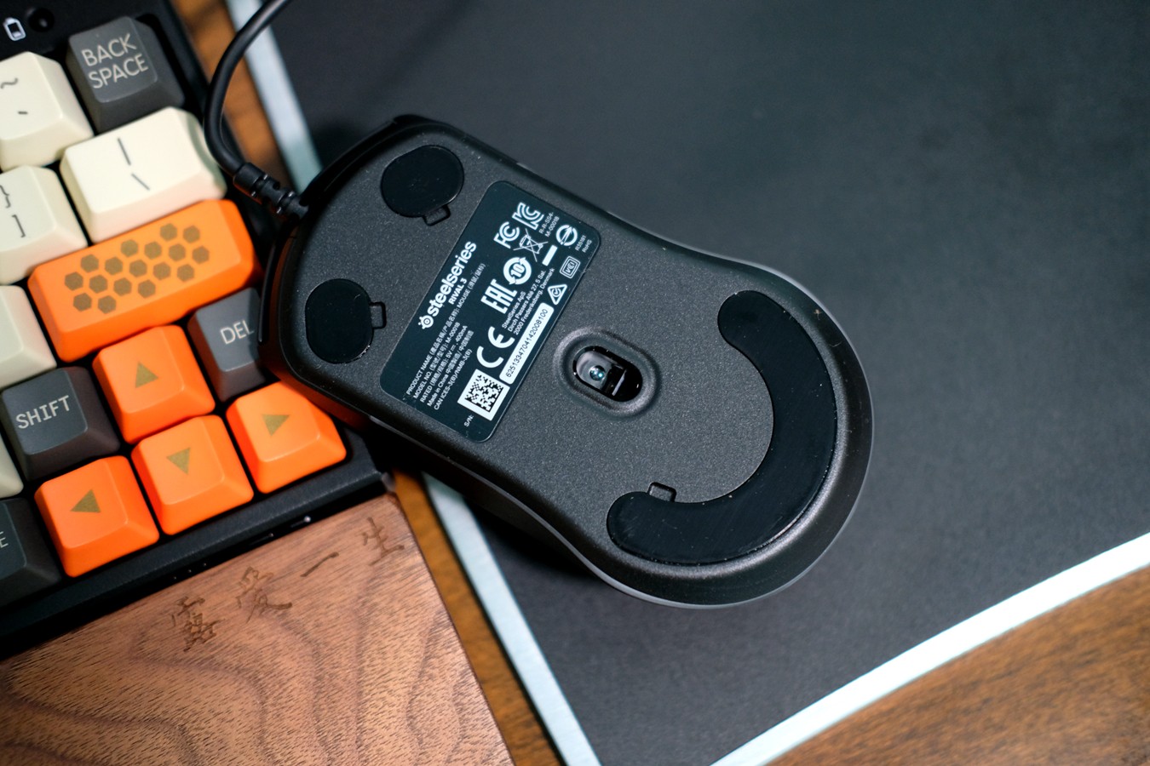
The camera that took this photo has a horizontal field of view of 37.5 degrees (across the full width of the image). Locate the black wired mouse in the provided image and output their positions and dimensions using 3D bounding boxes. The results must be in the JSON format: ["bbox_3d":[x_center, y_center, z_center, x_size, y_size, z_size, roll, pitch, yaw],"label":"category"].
[{"bbox_3d":[-0.002,-0.003,0.327,0.121,0.038,0.067,29,80,4],"label":"black wired mouse"}]

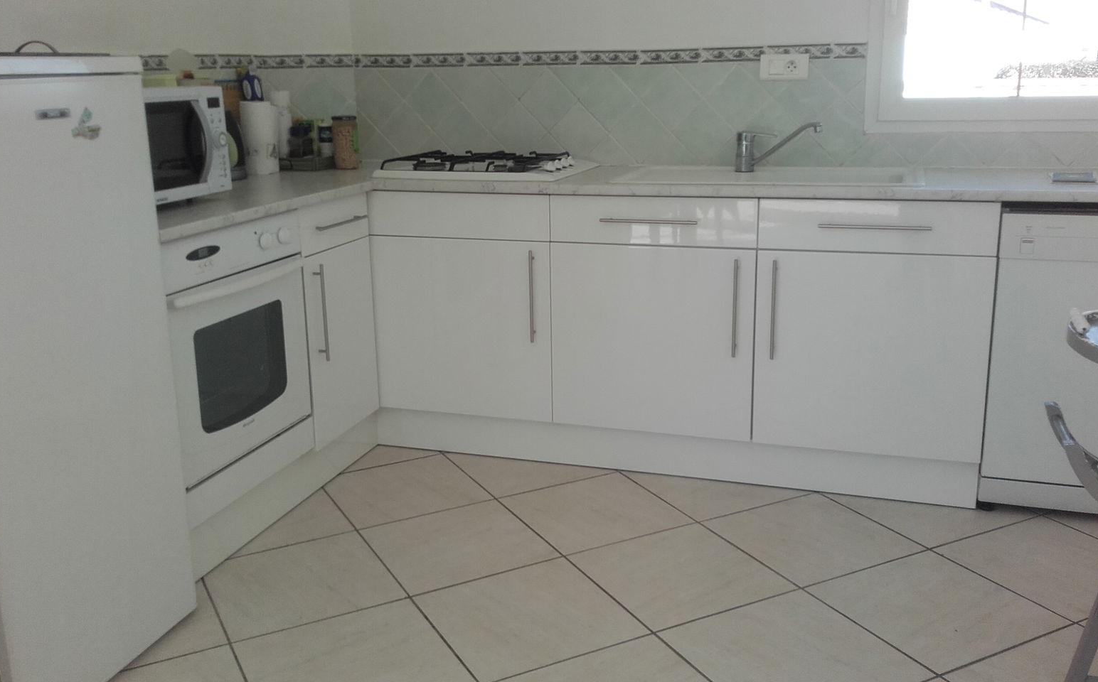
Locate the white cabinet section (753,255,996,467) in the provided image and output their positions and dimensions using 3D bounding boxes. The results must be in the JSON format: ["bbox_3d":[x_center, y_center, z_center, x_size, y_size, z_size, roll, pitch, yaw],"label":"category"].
[{"bbox_3d":[0.941,-0.022,2.811,0.602,0.561,0.500,4,15,18],"label":"white cabinet section"}]

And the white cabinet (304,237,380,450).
[{"bbox_3d":[-0.884,-0.022,2.947,0.560,0.565,0.390,4,15,17],"label":"white cabinet"}]

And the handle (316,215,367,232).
[{"bbox_3d":[-0.597,-0.339,2.727,0.033,0.012,0.275,4,16,17],"label":"handle"}]

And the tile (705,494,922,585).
[{"bbox_3d":[0.694,0.523,2.526,0.415,0.010,0.415,-8,16,-26],"label":"tile"}]

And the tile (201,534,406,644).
[{"bbox_3d":[-0.610,0.595,2.341,0.415,0.010,0.415,-8,16,-26],"label":"tile"}]

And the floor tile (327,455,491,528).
[{"bbox_3d":[-0.431,0.445,2.839,0.402,0.010,0.402,-9,17,-26],"label":"floor tile"}]

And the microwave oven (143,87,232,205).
[{"bbox_3d":[-1.139,-0.504,2.473,0.360,0.285,0.480,4,15,17],"label":"microwave oven"}]

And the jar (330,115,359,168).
[{"bbox_3d":[-0.687,-0.671,3.219,0.085,0.180,0.085,-4,15,-11],"label":"jar"}]

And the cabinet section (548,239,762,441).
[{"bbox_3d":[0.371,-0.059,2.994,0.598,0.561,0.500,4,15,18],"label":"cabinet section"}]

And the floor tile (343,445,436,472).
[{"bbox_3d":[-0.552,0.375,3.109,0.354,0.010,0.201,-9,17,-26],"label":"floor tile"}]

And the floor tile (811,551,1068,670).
[{"bbox_3d":[0.875,0.604,2.151,0.402,0.010,0.402,-9,17,-26],"label":"floor tile"}]

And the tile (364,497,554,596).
[{"bbox_3d":[-0.242,0.534,2.494,0.402,0.010,0.402,-9,17,-26],"label":"tile"}]

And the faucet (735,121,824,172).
[{"bbox_3d":[0.717,-0.607,2.971,0.262,0.151,0.055,4,15,17],"label":"faucet"}]

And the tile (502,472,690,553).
[{"bbox_3d":[0.129,0.486,2.707,0.415,0.010,0.415,-8,16,-26],"label":"tile"}]

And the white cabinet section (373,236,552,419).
[{"bbox_3d":[-0.195,-0.095,3.176,0.594,0.561,0.500,4,15,18],"label":"white cabinet section"}]

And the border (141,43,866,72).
[{"bbox_3d":[-0.121,-0.872,2.913,2.070,0.050,0.770,4,15,17],"label":"border"}]

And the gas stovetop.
[{"bbox_3d":[-0.174,-0.561,3.020,0.592,0.053,0.510,4,16,17],"label":"gas stovetop"}]

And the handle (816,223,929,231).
[{"bbox_3d":[0.840,-0.295,2.458,0.276,0.012,0.033,4,16,17],"label":"handle"}]

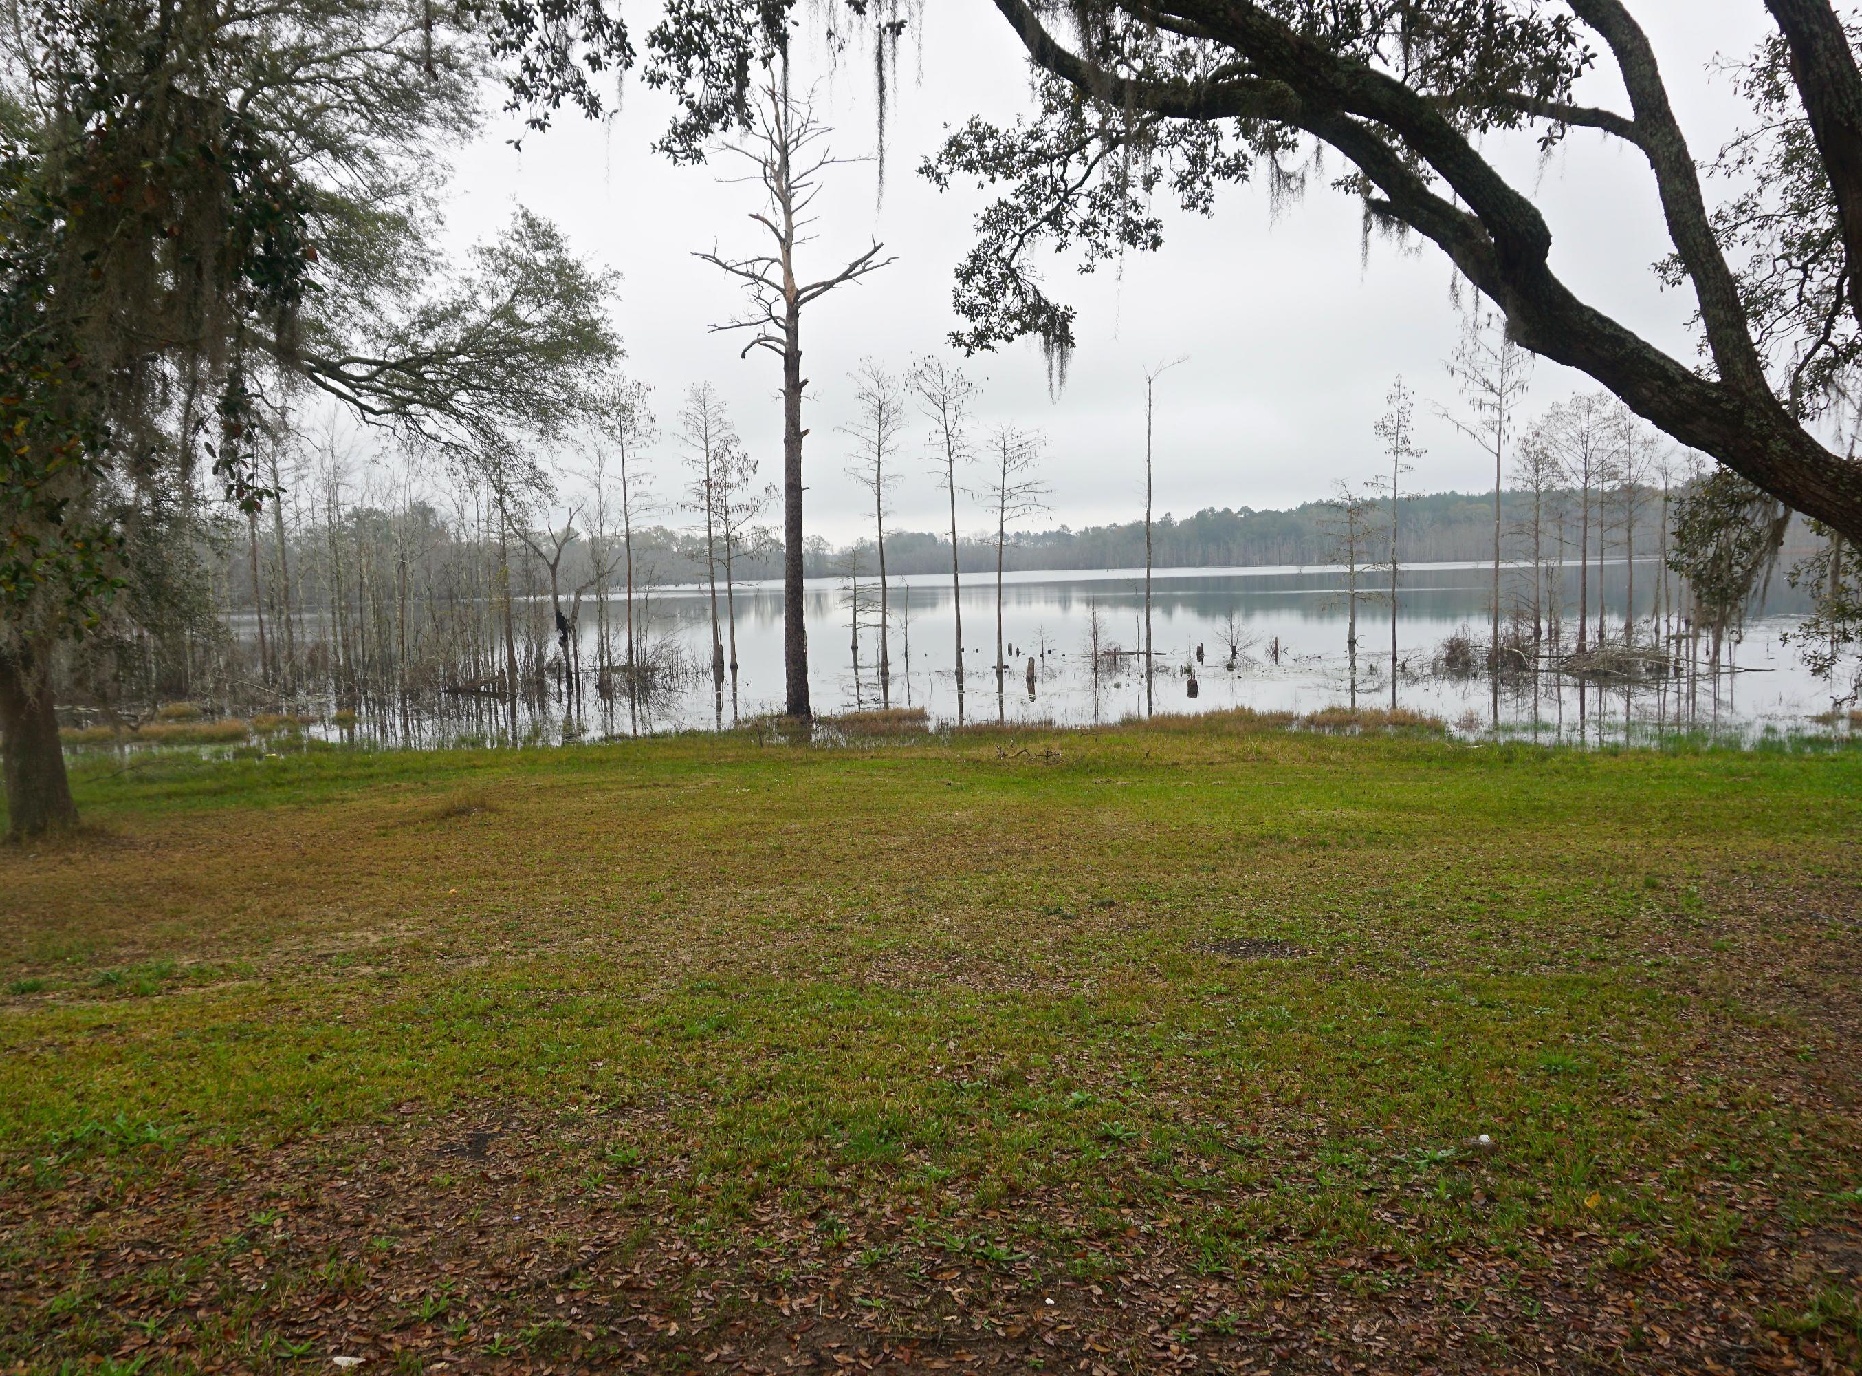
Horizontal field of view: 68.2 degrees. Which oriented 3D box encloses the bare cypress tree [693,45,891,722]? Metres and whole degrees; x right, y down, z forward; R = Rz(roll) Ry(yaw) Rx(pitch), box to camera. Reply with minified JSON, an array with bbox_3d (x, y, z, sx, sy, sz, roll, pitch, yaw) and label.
[{"bbox_3d":[-2.502,-5.369,24.817,3.470,11.970,3.300,-1,5,-5],"label":"bare cypress tree"}]

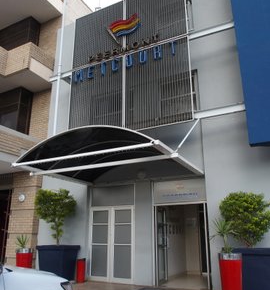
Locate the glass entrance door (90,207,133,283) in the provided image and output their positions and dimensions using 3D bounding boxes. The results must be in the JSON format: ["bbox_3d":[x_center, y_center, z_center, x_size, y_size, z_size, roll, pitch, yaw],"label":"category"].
[{"bbox_3d":[-0.721,2.962,8.776,1.510,2.146,0.080,-9,-19,25],"label":"glass entrance door"}]

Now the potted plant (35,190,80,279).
[{"bbox_3d":[-2.373,2.756,9.080,1.232,2.759,1.073,-9,-19,25],"label":"potted plant"}]

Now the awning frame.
[{"bbox_3d":[-0.519,0.402,7.478,3.832,0.700,3.426,-9,-19,25],"label":"awning frame"}]

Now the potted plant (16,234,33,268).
[{"bbox_3d":[-2.829,2.987,7.428,0.445,1.328,0.445,-9,-19,25],"label":"potted plant"}]

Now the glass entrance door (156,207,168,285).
[{"bbox_3d":[0.777,2.855,8.491,0.060,2.115,0.755,-9,-19,25],"label":"glass entrance door"}]

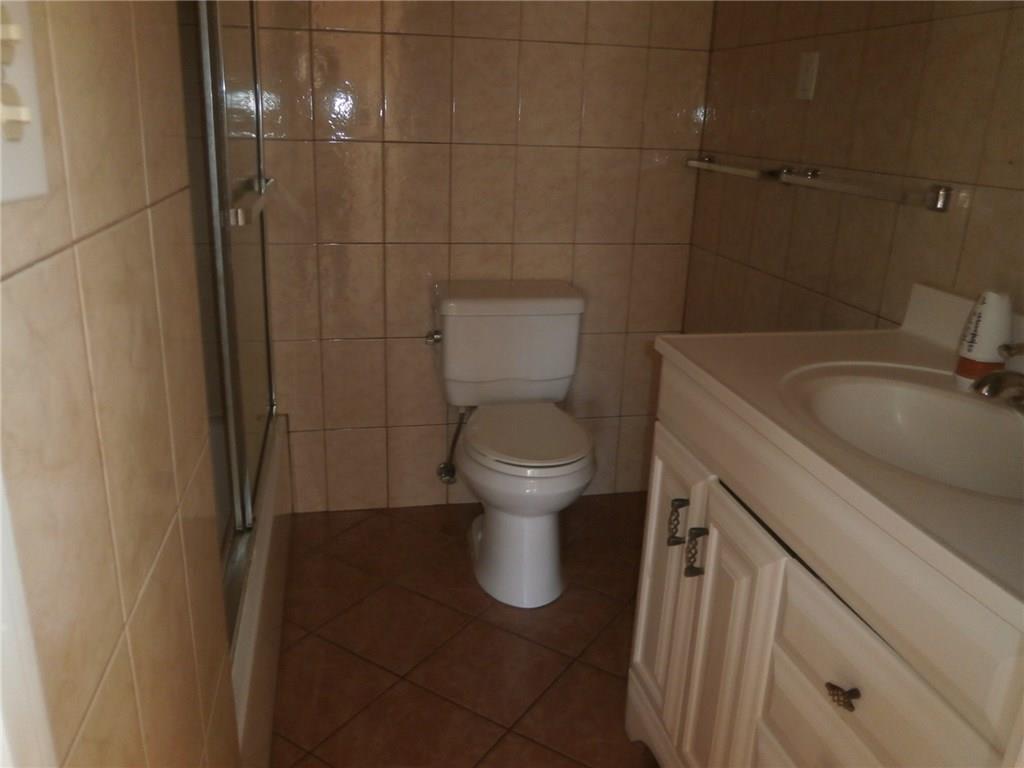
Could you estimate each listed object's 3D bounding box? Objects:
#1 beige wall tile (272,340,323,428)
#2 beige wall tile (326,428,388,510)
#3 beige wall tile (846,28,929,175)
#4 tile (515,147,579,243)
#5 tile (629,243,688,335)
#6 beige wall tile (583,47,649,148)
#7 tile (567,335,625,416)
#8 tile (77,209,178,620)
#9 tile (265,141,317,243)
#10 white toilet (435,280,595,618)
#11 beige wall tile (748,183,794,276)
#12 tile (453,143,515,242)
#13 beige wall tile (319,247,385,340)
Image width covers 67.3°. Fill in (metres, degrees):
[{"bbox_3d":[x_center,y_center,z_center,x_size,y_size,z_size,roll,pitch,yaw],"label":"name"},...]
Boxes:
[{"bbox_3d":[-0.703,0.007,2.447,0.203,0.304,0.010,-2,19,-12],"label":"beige wall tile"},{"bbox_3d":[-0.519,0.290,2.596,0.200,0.300,0.010,-2,19,-12],"label":"beige wall tile"},{"bbox_3d":[0.798,-0.603,1.629,0.010,0.300,0.200,-2,19,-12],"label":"beige wall tile"},{"bbox_3d":[0.109,-0.593,2.423,0.203,0.304,0.010,-2,19,-12],"label":"tile"},{"bbox_3d":[0.497,-0.321,2.606,0.203,0.304,0.010,-2,19,-12],"label":"tile"},{"bbox_3d":[0.314,-0.877,2.361,0.200,0.301,0.010,-2,19,-12],"label":"beige wall tile"},{"bbox_3d":[0.287,-0.025,2.650,0.200,0.301,0.010,-2,19,-12],"label":"tile"},{"bbox_3d":[-0.320,0.018,0.648,0.010,0.304,0.203,-2,19,-11],"label":"tile"},{"bbox_3d":[-0.679,-0.560,2.254,0.200,0.301,0.010,-2,19,-12],"label":"tile"},{"bbox_3d":[0.015,0.160,2.287,0.439,0.780,0.680,-2,19,-12],"label":"white toilet"},{"bbox_3d":[0.704,-0.445,2.063,0.010,0.300,0.200,-2,19,-12],"label":"beige wall tile"},{"bbox_3d":[-0.089,-0.586,2.380,0.203,0.304,0.010,-2,19,-12],"label":"tile"},{"bbox_3d":[-0.494,-0.285,2.385,0.200,0.300,0.010,-2,19,-12],"label":"beige wall tile"}]

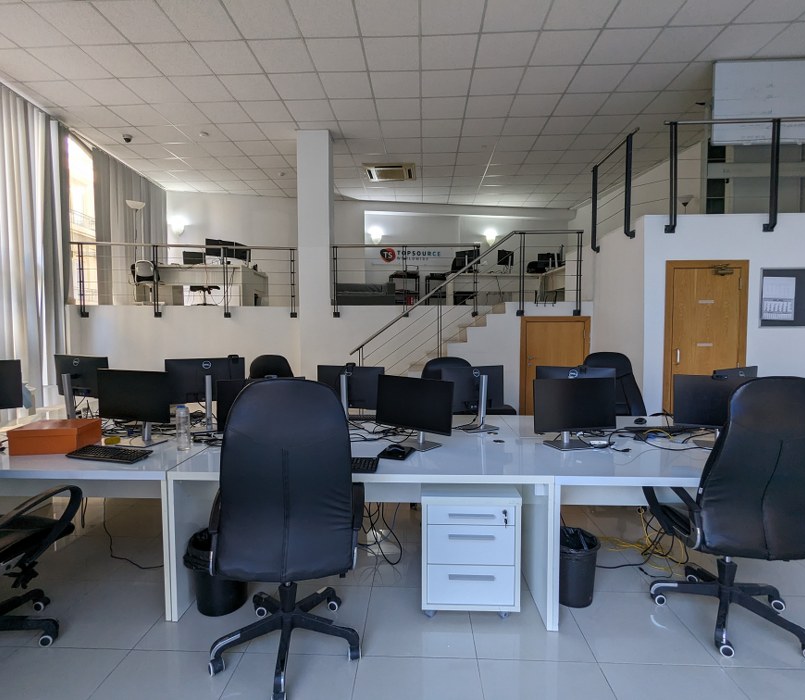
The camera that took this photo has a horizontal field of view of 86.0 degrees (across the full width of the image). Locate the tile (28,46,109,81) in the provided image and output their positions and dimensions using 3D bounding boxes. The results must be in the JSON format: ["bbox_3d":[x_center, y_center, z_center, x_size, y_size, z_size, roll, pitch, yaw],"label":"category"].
[{"bbox_3d":[-3.676,-3.192,4.802,0.600,0.020,0.600,0,3,3],"label":"tile"}]

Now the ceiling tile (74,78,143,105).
[{"bbox_3d":[-3.668,-3.238,5.410,0.595,0.025,0.595,0,3,3],"label":"ceiling tile"}]

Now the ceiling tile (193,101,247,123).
[{"bbox_3d":[-2.441,-3.271,5.951,0.595,0.025,0.595,0,3,3],"label":"ceiling tile"}]

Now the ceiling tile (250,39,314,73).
[{"bbox_3d":[-1.299,-3.197,4.697,0.595,0.025,0.595,0,3,3],"label":"ceiling tile"}]

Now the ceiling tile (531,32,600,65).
[{"bbox_3d":[1.698,-3.190,4.555,0.595,0.025,0.595,0,3,3],"label":"ceiling tile"}]

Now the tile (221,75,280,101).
[{"bbox_3d":[-1.869,-3.235,5.329,0.600,0.030,0.600,0,3,3],"label":"tile"}]

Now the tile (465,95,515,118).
[{"bbox_3d":[1.161,-3.262,5.794,0.595,0.025,0.595,0,3,3],"label":"tile"}]

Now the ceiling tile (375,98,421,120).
[{"bbox_3d":[-0.038,-3.265,5.852,0.595,0.025,0.595,0,3,3],"label":"ceiling tile"}]

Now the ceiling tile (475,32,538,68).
[{"bbox_3d":[1.099,-3.190,4.589,0.600,0.030,0.600,0,3,3],"label":"ceiling tile"}]

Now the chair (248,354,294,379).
[{"bbox_3d":[-1.194,0.640,3.997,0.630,1.146,0.670,-1,3,-19],"label":"chair"}]

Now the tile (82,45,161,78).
[{"bbox_3d":[-3.093,-3.212,4.802,0.595,0.025,0.595,0,3,3],"label":"tile"}]

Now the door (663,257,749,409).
[{"bbox_3d":[3.079,0.143,4.433,0.814,2.096,0.090,0,3,3],"label":"door"}]

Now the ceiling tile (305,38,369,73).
[{"bbox_3d":[-0.700,-3.195,4.669,0.595,0.025,0.595,0,3,3],"label":"ceiling tile"}]

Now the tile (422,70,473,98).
[{"bbox_3d":[0.527,-3.228,5.210,0.595,0.025,0.595,0,3,3],"label":"tile"}]

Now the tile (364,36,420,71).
[{"bbox_3d":[-0.098,-3.186,4.631,0.600,0.020,0.600,0,3,3],"label":"tile"}]

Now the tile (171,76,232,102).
[{"bbox_3d":[-2.469,-3.235,5.353,0.595,0.025,0.595,0,3,3],"label":"tile"}]

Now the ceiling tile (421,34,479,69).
[{"bbox_3d":[0.499,-3.192,4.612,0.595,0.025,0.595,0,3,3],"label":"ceiling tile"}]

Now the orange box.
[{"bbox_3d":[-1.962,0.494,2.461,0.332,0.136,0.265,0,3,-9],"label":"orange box"}]

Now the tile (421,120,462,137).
[{"bbox_3d":[0.585,-3.300,6.412,0.600,0.030,0.600,0,3,3],"label":"tile"}]

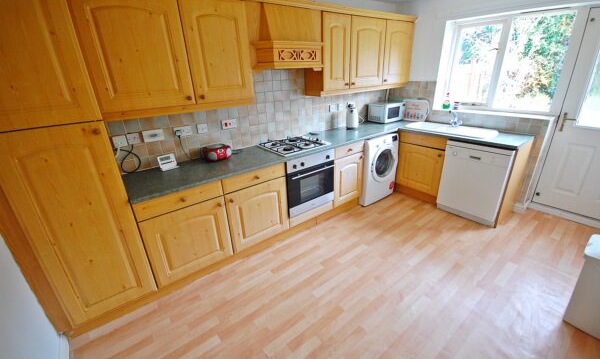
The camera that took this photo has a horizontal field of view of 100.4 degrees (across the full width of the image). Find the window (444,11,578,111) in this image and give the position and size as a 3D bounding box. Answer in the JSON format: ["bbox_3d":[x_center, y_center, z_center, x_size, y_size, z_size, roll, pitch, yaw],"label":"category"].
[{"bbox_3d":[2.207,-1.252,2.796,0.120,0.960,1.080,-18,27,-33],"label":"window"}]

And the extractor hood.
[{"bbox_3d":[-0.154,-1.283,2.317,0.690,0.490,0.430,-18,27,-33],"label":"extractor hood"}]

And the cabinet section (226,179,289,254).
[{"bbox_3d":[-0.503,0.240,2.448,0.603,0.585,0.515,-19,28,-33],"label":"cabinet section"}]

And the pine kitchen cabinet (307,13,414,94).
[{"bbox_3d":[0.773,-1.492,3.046,1.583,0.785,0.325,-18,27,-33],"label":"pine kitchen cabinet"}]

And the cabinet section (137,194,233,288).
[{"bbox_3d":[-0.981,0.401,2.120,0.600,0.585,0.515,-19,28,-33],"label":"cabinet section"}]

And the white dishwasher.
[{"bbox_3d":[2.056,-0.024,2.848,0.550,0.838,0.597,-18,27,-33],"label":"white dishwasher"}]

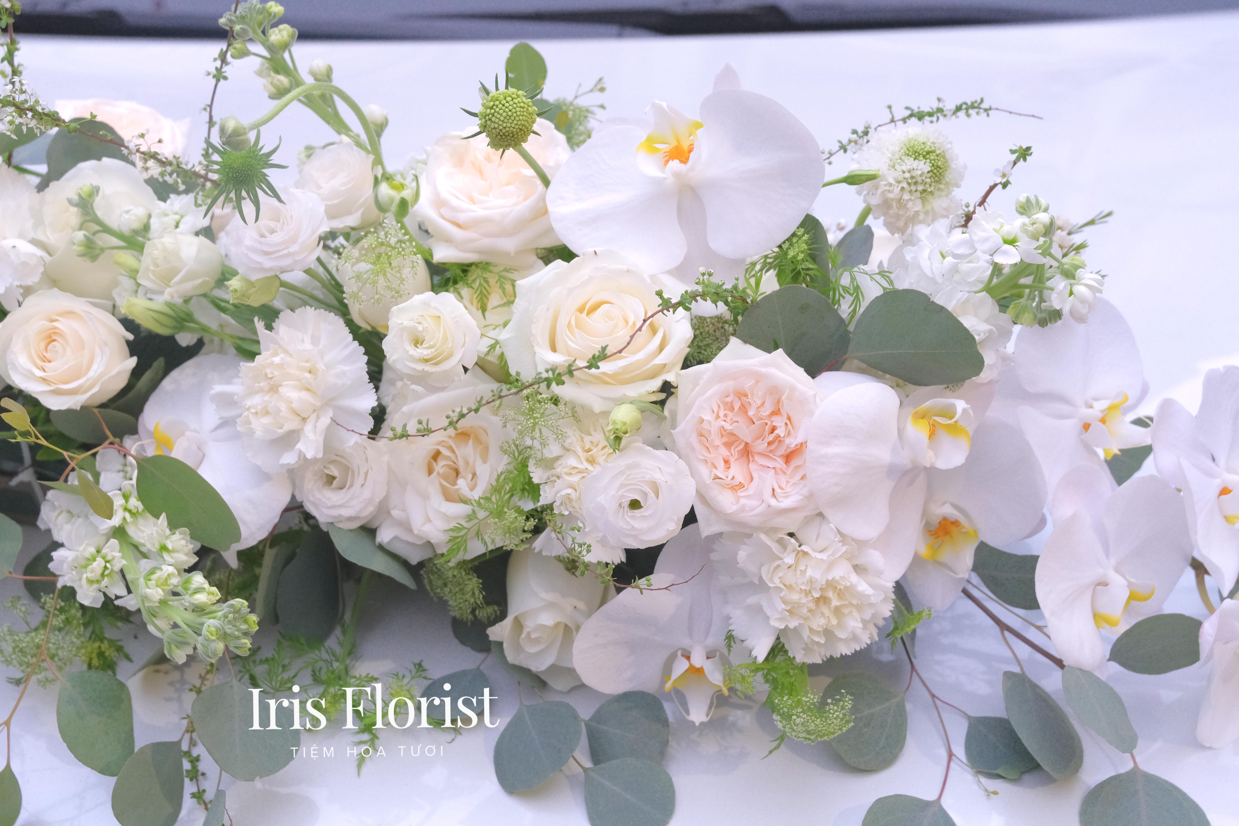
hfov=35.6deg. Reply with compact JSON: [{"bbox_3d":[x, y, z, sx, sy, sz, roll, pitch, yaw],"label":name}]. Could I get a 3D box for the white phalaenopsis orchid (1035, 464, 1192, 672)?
[{"bbox_3d":[0.217,0.068,0.850,0.088,0.095,0.042,-31,25,-21],"label":"white phalaenopsis orchid"}]

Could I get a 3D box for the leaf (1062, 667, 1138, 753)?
[{"bbox_3d":[0.244,0.151,0.980,0.034,0.008,0.059,-25,74,-37],"label":"leaf"}]

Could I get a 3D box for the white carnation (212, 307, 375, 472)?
[{"bbox_3d":[-0.135,-0.010,0.800,0.063,0.065,0.050,0,0,21],"label":"white carnation"}]

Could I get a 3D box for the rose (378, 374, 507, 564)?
[{"bbox_3d":[-0.072,0.022,0.805,0.060,0.074,0.055,0,3,-6],"label":"rose"}]

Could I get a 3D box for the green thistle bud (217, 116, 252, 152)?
[{"bbox_3d":[-0.181,-0.131,0.905,0.018,0.016,0.016,-39,90,-15],"label":"green thistle bud"}]

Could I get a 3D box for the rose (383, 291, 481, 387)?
[{"bbox_3d":[-0.086,-0.034,0.884,0.044,0.038,0.043,8,77,14],"label":"rose"}]

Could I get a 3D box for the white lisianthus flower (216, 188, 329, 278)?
[{"bbox_3d":[-0.196,-0.102,1.090,0.062,0.038,0.062,2,53,-2],"label":"white lisianthus flower"}]

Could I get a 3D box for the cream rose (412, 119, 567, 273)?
[{"bbox_3d":[-0.071,-0.122,1.080,0.087,0.060,0.087,1,60,-1],"label":"cream rose"}]

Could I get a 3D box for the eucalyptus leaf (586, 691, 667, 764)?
[{"bbox_3d":[0.004,0.145,0.872,0.040,0.008,0.038,22,64,8],"label":"eucalyptus leaf"}]

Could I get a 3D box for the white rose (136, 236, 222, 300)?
[{"bbox_3d":[-0.198,-0.066,0.870,0.041,0.034,0.034,-4,6,-42],"label":"white rose"}]

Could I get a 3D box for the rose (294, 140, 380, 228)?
[{"bbox_3d":[-0.132,-0.106,0.900,0.041,0.040,0.043,0,69,0],"label":"rose"}]

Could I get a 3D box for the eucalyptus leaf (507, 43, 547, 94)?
[{"bbox_3d":[-0.046,-0.169,0.950,0.021,0.006,0.029,-2,73,-7],"label":"eucalyptus leaf"}]

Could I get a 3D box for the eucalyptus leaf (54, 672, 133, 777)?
[{"bbox_3d":[-0.267,0.158,0.985,0.043,0.008,0.057,-26,66,-5],"label":"eucalyptus leaf"}]

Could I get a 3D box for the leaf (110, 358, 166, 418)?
[{"bbox_3d":[-0.225,-0.009,0.905,0.031,0.009,0.044,41,86,23],"label":"leaf"}]

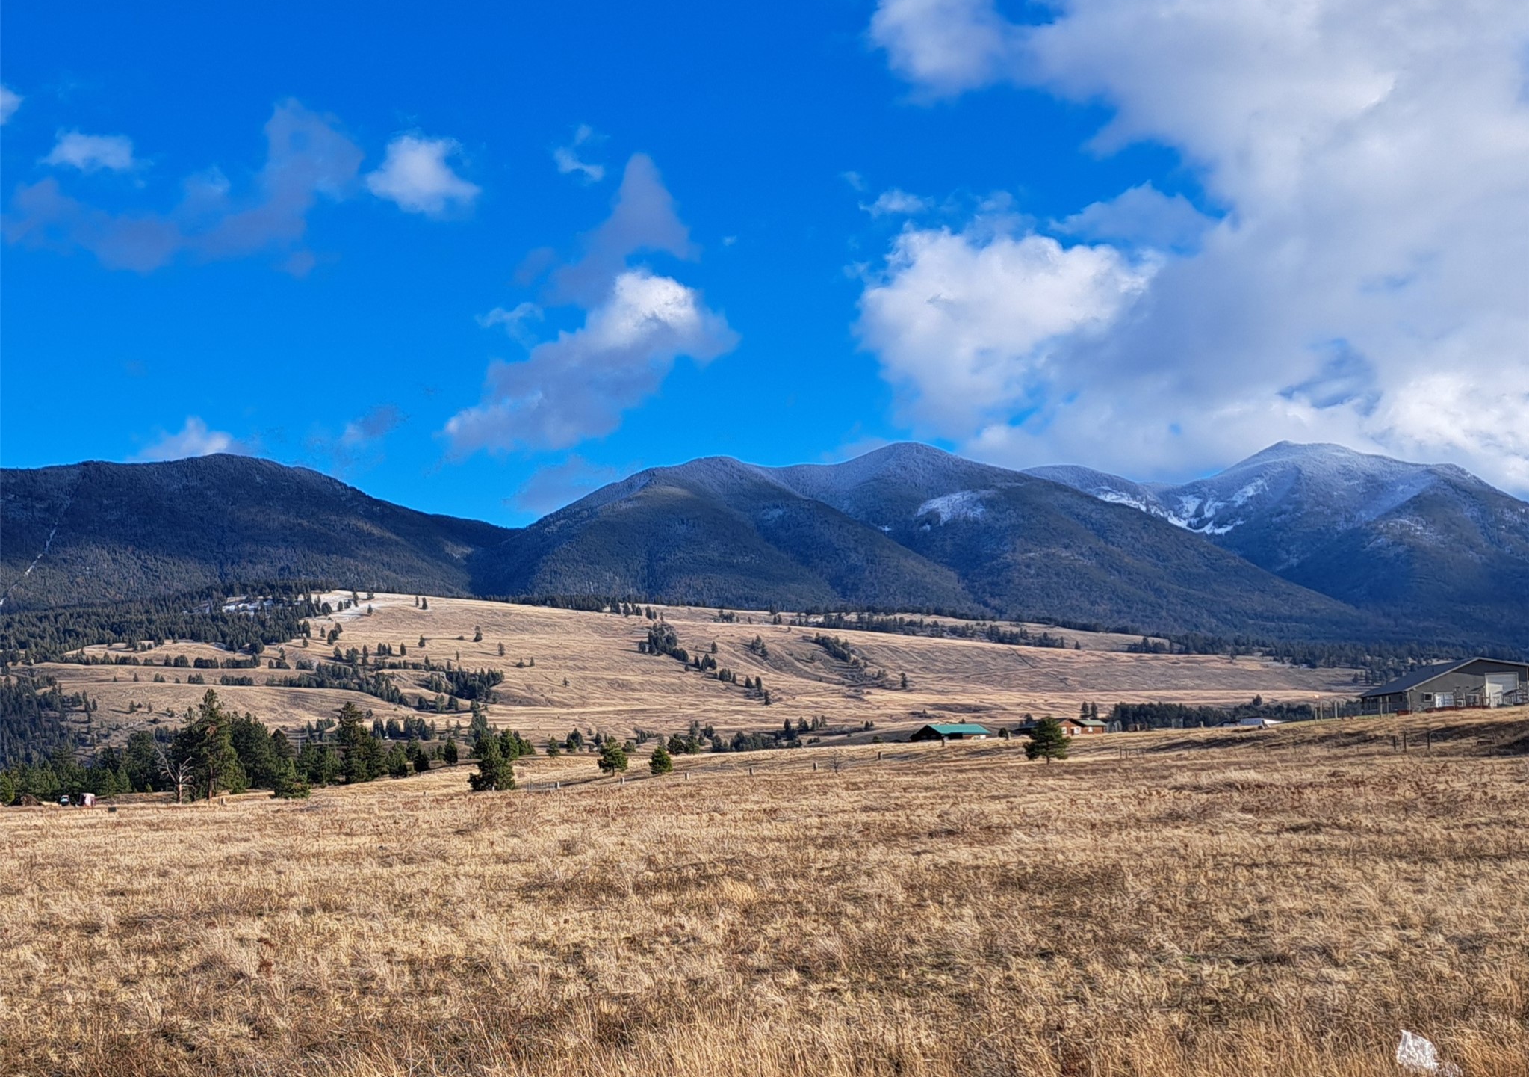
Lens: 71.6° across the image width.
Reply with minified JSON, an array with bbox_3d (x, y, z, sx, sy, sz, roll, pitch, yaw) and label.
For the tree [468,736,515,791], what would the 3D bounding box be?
[{"bbox_3d":[-37.550,31.010,146.000,6.500,7.440,6.300,0,-9,0],"label":"tree"}]

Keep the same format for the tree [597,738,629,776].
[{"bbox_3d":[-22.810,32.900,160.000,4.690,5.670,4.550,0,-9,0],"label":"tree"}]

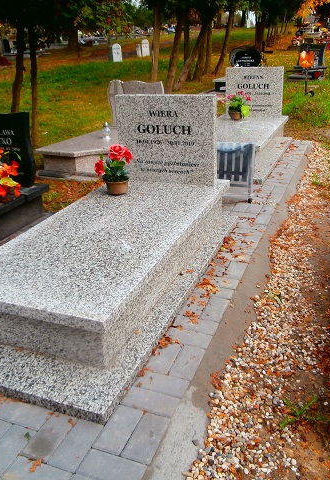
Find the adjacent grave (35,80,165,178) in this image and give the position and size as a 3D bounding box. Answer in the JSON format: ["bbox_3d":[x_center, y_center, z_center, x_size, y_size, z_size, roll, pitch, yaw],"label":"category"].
[{"bbox_3d":[-0.592,-1.254,5.058,0.890,0.835,1.650,10,27,26],"label":"adjacent grave"}]

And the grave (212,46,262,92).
[{"bbox_3d":[1.874,-4.127,11.073,0.880,0.920,1.800,7,26,21],"label":"grave"}]

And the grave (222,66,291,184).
[{"bbox_3d":[0.798,-1.329,4.995,0.927,0.874,1.957,7,26,21],"label":"grave"}]

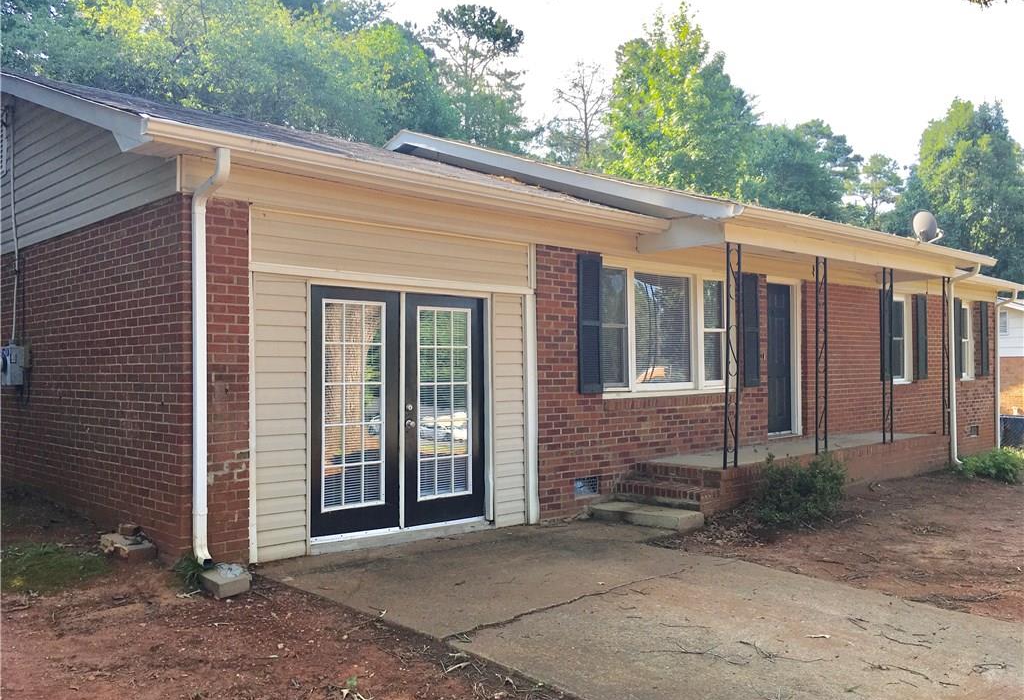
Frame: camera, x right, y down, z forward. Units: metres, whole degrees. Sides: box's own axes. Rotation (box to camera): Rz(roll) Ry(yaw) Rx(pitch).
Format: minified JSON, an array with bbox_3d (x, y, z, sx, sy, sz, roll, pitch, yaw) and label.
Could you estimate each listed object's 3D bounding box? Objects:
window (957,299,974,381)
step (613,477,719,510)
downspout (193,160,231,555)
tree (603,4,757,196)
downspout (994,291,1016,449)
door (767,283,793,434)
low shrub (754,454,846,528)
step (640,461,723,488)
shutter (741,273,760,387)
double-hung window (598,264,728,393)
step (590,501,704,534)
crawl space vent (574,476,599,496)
[{"bbox_3d":[8.475,-0.163,16.071,0.800,1.420,0.100,1,-1,-43],"label":"window"},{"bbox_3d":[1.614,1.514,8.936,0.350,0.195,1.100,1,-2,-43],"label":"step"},{"bbox_3d":[-2.099,0.064,6.001,0.080,2.900,0.430,1,-2,-43],"label":"downspout"},{"bbox_3d":[6.036,-5.094,31.041,6.000,14.900,6.000,1,-2,-43],"label":"tree"},{"bbox_3d":[9.766,0.413,16.954,0.090,3.160,0.380,1,-2,-43],"label":"downspout"},{"bbox_3d":[3.557,0.110,11.511,0.830,2.030,0.060,1,-1,-43],"label":"door"},{"bbox_3d":[3.026,1.402,9.001,0.860,0.660,0.820,1,-2,-43],"label":"low shrub"},{"bbox_3d":[1.789,1.301,8.967,0.290,0.185,1.030,1,-1,-43],"label":"step"},{"bbox_3d":[3.111,-0.249,11.084,0.375,1.460,0.035,1,-2,-43],"label":"shutter"},{"bbox_3d":[1.815,-0.215,9.774,2.500,1.360,0.120,1,-1,-43],"label":"double-hung window"},{"bbox_3d":[1.355,1.683,8.618,0.440,0.150,1.010,1,-2,-43],"label":"step"},{"bbox_3d":[0.751,1.379,8.699,0.345,0.185,0.050,1,-1,-43],"label":"crawl space vent"}]

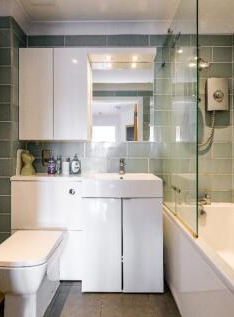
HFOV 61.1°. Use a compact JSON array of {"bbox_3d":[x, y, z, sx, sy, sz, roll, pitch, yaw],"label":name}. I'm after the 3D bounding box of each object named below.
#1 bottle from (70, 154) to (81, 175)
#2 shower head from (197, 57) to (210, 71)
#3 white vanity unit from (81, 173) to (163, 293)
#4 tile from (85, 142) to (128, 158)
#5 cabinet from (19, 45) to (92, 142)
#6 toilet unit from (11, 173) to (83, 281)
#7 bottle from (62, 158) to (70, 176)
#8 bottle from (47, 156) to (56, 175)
[{"bbox_3d":[-0.363,0.055,1.745,0.090,0.187,0.062,0,0,0],"label":"bottle"},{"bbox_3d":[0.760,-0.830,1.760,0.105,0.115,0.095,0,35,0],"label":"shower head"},{"bbox_3d":[0.047,0.572,1.684,0.604,0.848,0.434,0,0,0],"label":"white vanity unit"},{"bbox_3d":[-0.097,-0.069,1.903,0.400,0.150,0.010,0,0,0],"label":"tile"},{"bbox_3d":[-0.538,-0.541,1.775,0.577,0.781,0.195,0,0,0],"label":"cabinet"},{"bbox_3d":[-0.563,0.570,1.735,0.583,0.836,0.290,0,0,0],"label":"toilet unit"},{"bbox_3d":[-0.440,0.074,1.719,0.065,0.151,0.050,0,0,0],"label":"bottle"},{"bbox_3d":[-0.585,0.063,1.780,0.073,0.163,0.055,0,0,0],"label":"bottle"}]

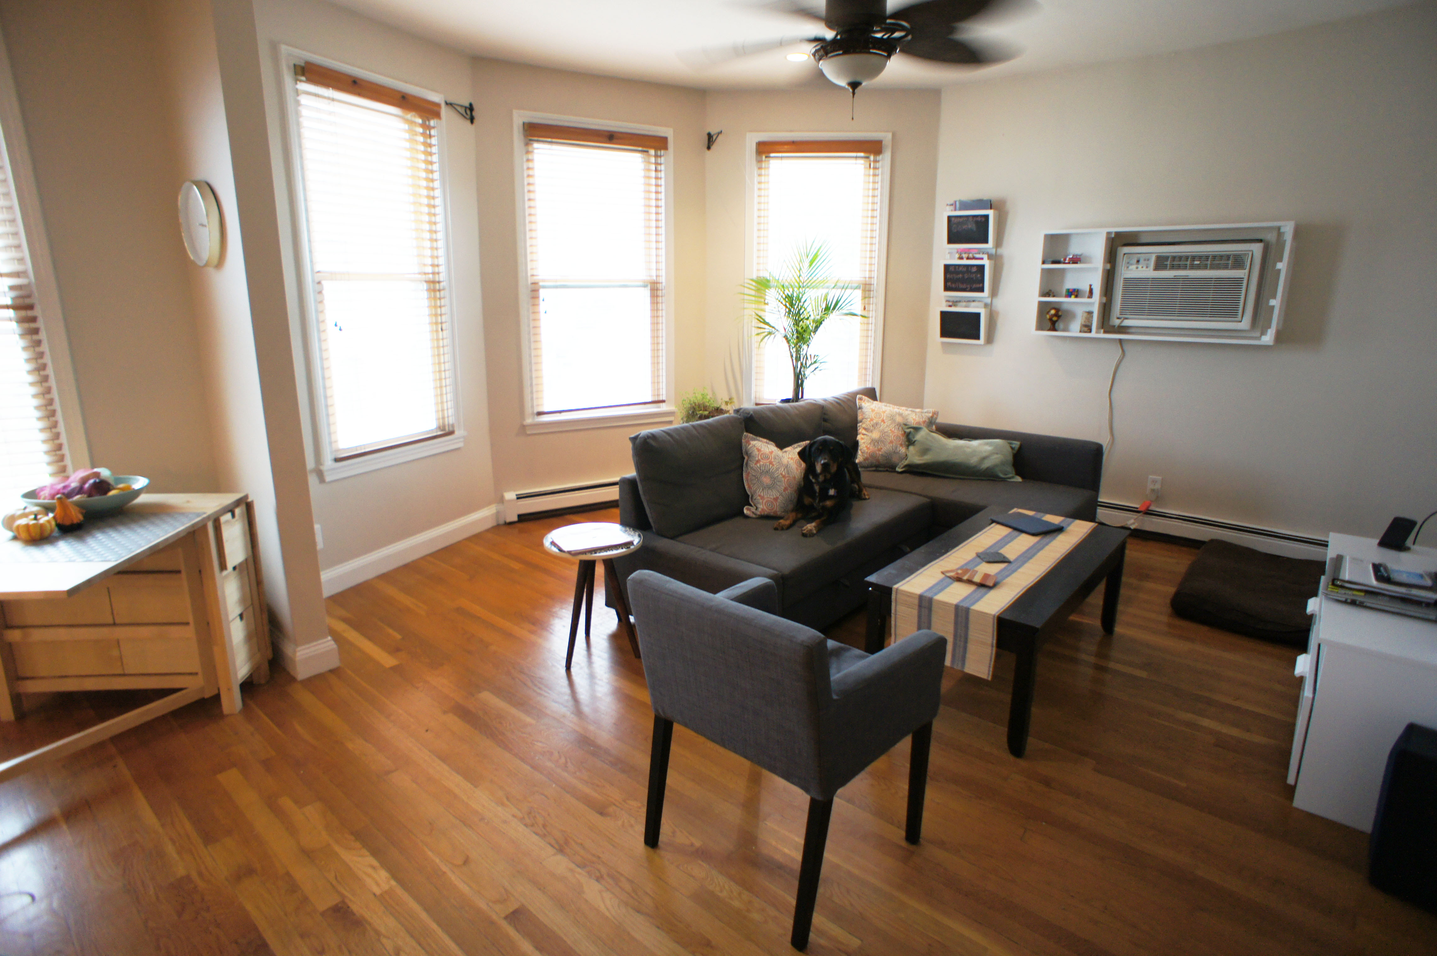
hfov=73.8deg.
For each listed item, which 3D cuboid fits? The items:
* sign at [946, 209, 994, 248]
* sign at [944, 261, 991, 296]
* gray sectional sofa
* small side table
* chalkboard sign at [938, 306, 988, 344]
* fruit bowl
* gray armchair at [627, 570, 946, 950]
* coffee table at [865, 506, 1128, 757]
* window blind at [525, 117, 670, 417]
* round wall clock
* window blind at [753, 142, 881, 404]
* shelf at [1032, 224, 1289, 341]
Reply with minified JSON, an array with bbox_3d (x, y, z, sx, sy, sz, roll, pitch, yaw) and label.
[{"bbox_3d":[1.561,-1.537,5.927,0.332,0.220,0.050,12,18,41],"label":"sign"},{"bbox_3d":[1.556,-1.250,6.002,0.329,0.221,0.050,12,18,41],"label":"sign"},{"bbox_3d":[0.764,0.123,4.665,1.470,0.860,2.280,10,17,37],"label":"gray sectional sofa"},{"bbox_3d":[-0.499,0.491,3.913,0.400,0.500,0.400,0,13,0],"label":"small side table"},{"bbox_3d":[1.555,-0.966,6.072,0.330,0.219,0.050,12,18,41],"label":"chalkboard sign"},{"bbox_3d":[-2.226,0.071,3.386,0.380,0.080,0.380,0,13,0],"label":"fruit bowl"},{"bbox_3d":[0.183,0.646,2.598,0.610,0.810,0.600,12,18,41],"label":"gray armchair"},{"bbox_3d":[1.121,0.542,3.730,0.610,0.480,1.240,9,16,34],"label":"coffee table"},{"bbox_3d":[-0.734,-1.275,5.982,0.922,1.704,0.070,-8,16,-31],"label":"window blind"},{"bbox_3d":[-1.977,-0.967,3.649,0.045,0.315,0.315,-13,19,-43],"label":"round wall clock"},{"bbox_3d":[0.651,-1.320,6.302,0.805,1.689,0.070,1,14,5],"label":"window blind"},{"bbox_3d":[2.382,-1.062,5.239,1.289,0.601,0.110,12,18,41],"label":"shelf"}]

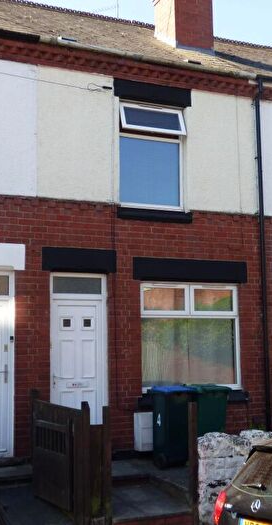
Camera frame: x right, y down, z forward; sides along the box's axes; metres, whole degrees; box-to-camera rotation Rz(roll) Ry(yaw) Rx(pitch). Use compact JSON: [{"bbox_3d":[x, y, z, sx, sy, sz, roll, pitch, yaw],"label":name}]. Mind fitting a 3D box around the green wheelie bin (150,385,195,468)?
[{"bbox_3d":[0.539,2.230,9.176,0.530,1.040,0.480,2,-7,-24],"label":"green wheelie bin"}]

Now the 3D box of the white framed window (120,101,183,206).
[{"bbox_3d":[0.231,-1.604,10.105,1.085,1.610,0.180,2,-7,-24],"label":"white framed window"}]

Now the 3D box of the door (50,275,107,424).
[{"bbox_3d":[-0.803,1.373,9.292,0.840,2.450,0.090,2,-7,-24],"label":"door"}]

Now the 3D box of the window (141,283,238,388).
[{"bbox_3d":[0.808,1.116,10.040,1.660,1.600,0.100,2,-7,-24],"label":"window"}]

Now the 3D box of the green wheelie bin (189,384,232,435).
[{"bbox_3d":[1.004,2.270,9.520,0.530,1.040,0.480,2,-7,-24],"label":"green wheelie bin"}]

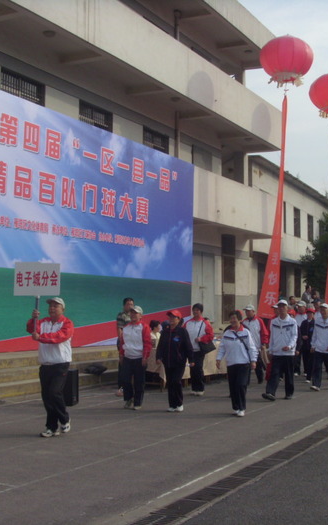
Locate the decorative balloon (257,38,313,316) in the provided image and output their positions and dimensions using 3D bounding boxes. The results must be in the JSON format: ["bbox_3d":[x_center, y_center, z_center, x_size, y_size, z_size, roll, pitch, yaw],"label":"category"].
[{"bbox_3d":[4.289,-3.010,25.700,1.930,10.023,1.900,0,-4,11],"label":"decorative balloon"}]

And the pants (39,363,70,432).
[{"bbox_3d":[-1.362,1.672,9.100,0.370,0.879,0.370,-2,-4,30],"label":"pants"}]

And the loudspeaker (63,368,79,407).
[{"bbox_3d":[-1.625,2.044,12.036,0.350,0.600,0.380,0,-4,12],"label":"loudspeaker"}]

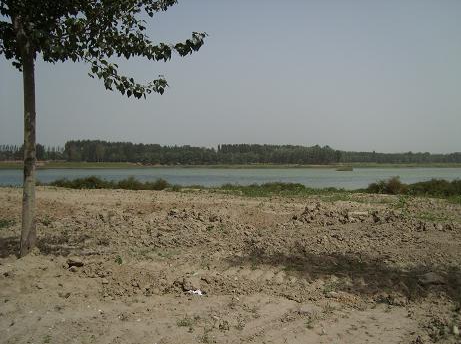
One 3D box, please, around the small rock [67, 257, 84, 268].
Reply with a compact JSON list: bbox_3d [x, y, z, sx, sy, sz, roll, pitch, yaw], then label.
[{"bbox_3d":[-2.417,1.411,7.269,0.275,0.122,0.193,0,1,0],"label":"small rock"}]

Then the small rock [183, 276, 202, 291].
[{"bbox_3d":[-0.495,1.415,5.918,0.224,0.164,0.179,0,1,0],"label":"small rock"}]

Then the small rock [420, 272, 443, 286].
[{"bbox_3d":[2.689,1.425,6.237,0.341,0.136,0.245,0,1,0],"label":"small rock"}]

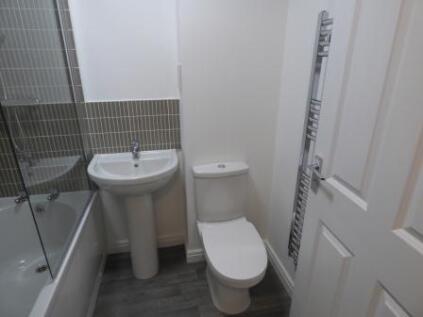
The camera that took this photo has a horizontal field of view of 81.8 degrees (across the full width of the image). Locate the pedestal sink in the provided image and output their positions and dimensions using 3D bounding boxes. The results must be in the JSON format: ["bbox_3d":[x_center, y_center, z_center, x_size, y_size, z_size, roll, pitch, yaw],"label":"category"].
[{"bbox_3d":[-0.484,0.432,1.650,0.566,0.838,0.466,-4,20,-10],"label":"pedestal sink"}]

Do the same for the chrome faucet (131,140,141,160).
[{"bbox_3d":[-0.486,-0.048,1.559,0.048,0.127,0.126,-4,20,-10],"label":"chrome faucet"}]

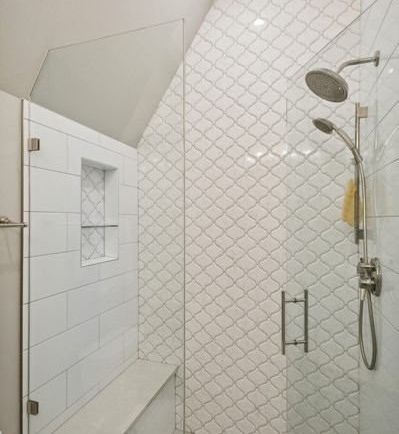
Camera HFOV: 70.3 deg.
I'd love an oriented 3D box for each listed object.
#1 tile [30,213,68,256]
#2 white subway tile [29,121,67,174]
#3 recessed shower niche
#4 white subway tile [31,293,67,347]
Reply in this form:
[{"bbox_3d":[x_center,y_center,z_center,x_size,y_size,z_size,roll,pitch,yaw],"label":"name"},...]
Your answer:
[{"bbox_3d":[-0.728,0.081,1.367,0.010,0.202,0.235,0,-1,20],"label":"tile"},{"bbox_3d":[-0.728,-0.327,1.370,0.010,0.202,0.235,0,-1,20],"label":"white subway tile"},{"bbox_3d":[-0.646,-0.021,1.746,0.109,0.602,0.341,0,-1,20],"label":"recessed shower niche"},{"bbox_3d":[-0.728,0.489,1.363,0.010,0.202,0.235,0,-1,20],"label":"white subway tile"}]

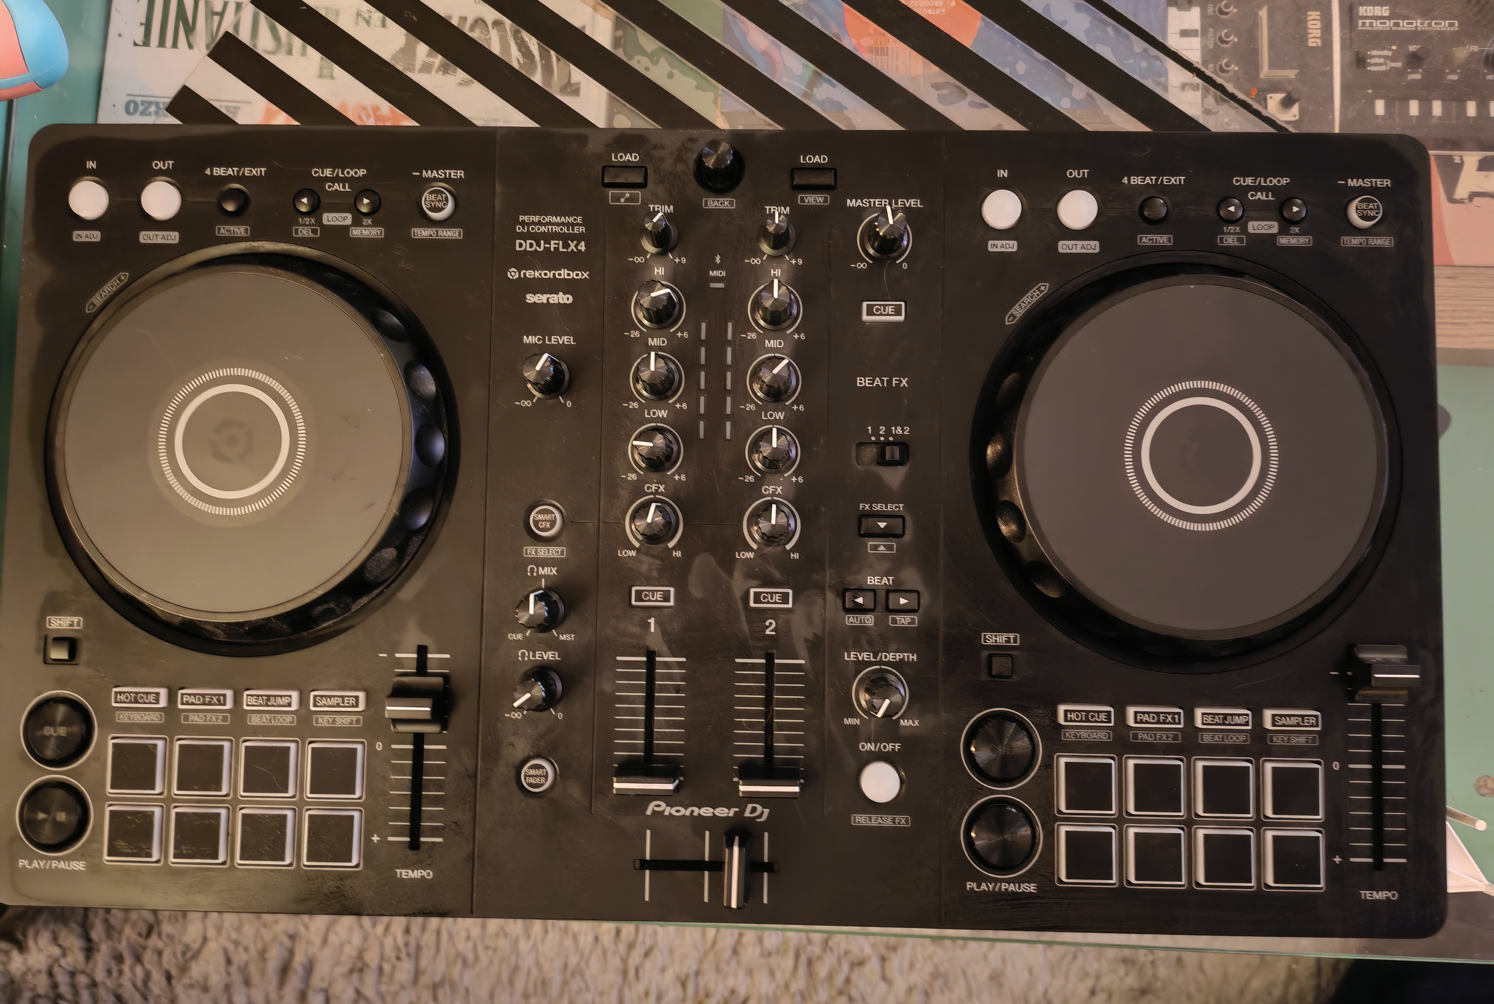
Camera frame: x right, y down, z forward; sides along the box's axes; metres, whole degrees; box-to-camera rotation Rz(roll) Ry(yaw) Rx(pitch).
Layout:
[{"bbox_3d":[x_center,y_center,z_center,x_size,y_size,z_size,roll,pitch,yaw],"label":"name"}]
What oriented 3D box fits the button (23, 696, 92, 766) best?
[{"bbox_3d":[-0.231,0.077,0.390,0.023,0.004,0.023,1,86,1],"label":"button"}]

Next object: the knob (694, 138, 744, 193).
[{"bbox_3d":[-0.010,-0.115,0.394,0.018,0.013,0.018,1,86,1],"label":"knob"}]

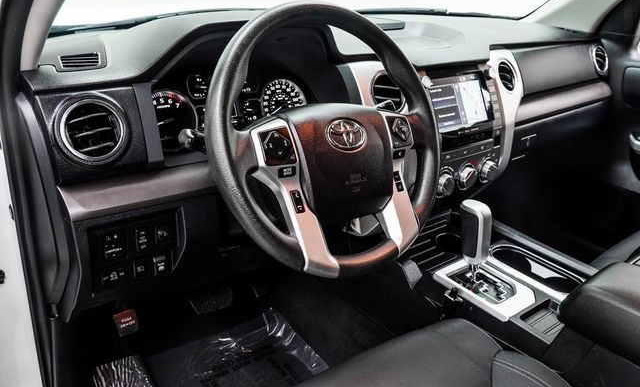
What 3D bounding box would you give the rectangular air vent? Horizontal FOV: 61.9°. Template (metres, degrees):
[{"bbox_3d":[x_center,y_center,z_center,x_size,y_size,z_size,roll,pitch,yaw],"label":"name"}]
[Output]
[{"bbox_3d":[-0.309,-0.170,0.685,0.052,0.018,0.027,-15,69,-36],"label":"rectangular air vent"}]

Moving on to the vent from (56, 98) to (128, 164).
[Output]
[{"bbox_3d":[-0.295,-0.082,0.690,0.085,0.085,0.033,-15,6,-36],"label":"vent"}]

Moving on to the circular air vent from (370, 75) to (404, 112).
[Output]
[{"bbox_3d":[0.118,-0.180,0.956,0.078,0.078,0.032,-13,4,-31],"label":"circular air vent"}]

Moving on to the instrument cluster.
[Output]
[{"bbox_3d":[-0.152,-0.150,0.944,0.345,0.135,0.050,-15,8,-36],"label":"instrument cluster"}]

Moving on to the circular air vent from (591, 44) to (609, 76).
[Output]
[{"bbox_3d":[0.776,-0.372,1.486,0.085,0.085,0.033,-15,6,-36],"label":"circular air vent"}]

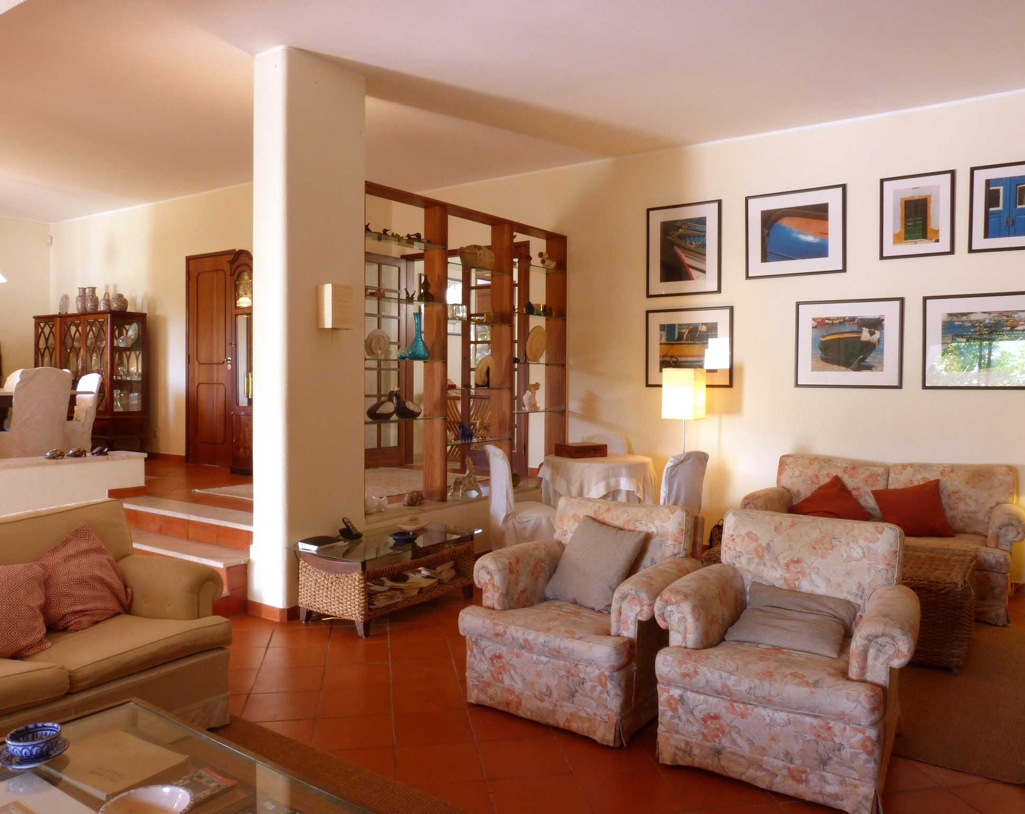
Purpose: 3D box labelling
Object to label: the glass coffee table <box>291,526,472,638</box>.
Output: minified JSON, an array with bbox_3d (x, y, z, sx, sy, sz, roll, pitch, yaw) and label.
[{"bbox_3d":[-0.713,0.986,4.603,0.564,0.418,1.046,2,3,35],"label":"glass coffee table"}]

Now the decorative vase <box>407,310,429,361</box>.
[{"bbox_3d":[-0.643,-0.490,5.375,0.145,0.328,0.145,0,2,0],"label":"decorative vase"}]

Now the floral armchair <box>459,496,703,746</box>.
[{"bbox_3d":[0.322,0.842,3.434,0.824,0.814,0.860,2,3,33],"label":"floral armchair"}]

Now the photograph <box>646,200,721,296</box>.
[{"bbox_3d":[1.361,-1.253,6.267,0.630,0.725,0.022,2,3,35],"label":"photograph"}]

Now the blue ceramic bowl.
[{"bbox_3d":[-1.207,0.852,1.980,0.120,0.056,0.120,0,2,0],"label":"blue ceramic bowl"}]

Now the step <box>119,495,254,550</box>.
[{"bbox_3d":[-2.125,0.769,5.266,1.750,0.165,0.330,2,3,35],"label":"step"}]

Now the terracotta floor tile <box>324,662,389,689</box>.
[{"bbox_3d":[-0.714,1.242,3.604,0.302,0.015,0.298,0,2,-10],"label":"terracotta floor tile"}]

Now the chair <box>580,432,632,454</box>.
[{"bbox_3d":[0.664,0.682,6.263,0.460,0.915,0.540,2,3,30],"label":"chair"}]

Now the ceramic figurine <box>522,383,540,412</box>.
[{"bbox_3d":[0.154,-0.086,6.481,0.140,0.235,0.110,2,2,28],"label":"ceramic figurine"}]

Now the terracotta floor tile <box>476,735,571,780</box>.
[{"bbox_3d":[0.038,1.287,2.869,0.300,0.012,0.300,0,2,-10],"label":"terracotta floor tile"}]

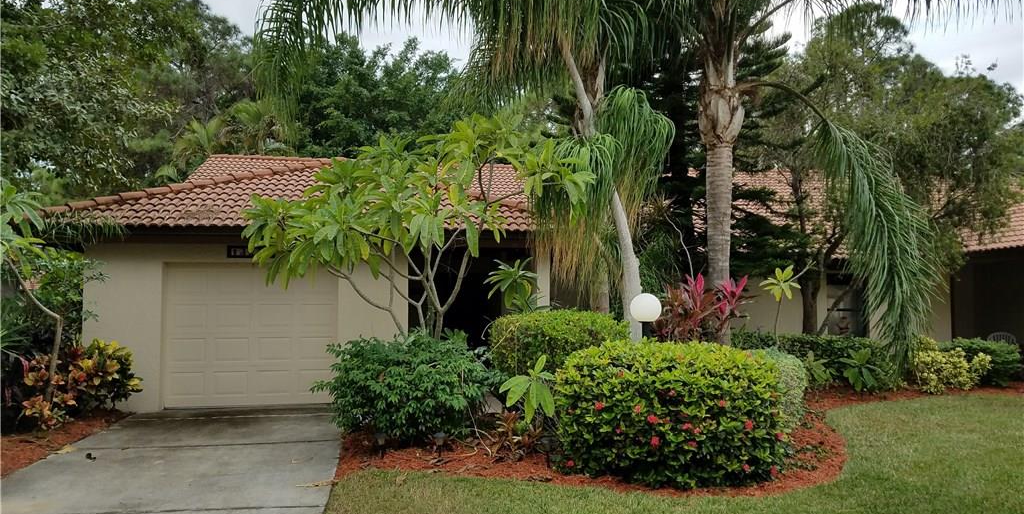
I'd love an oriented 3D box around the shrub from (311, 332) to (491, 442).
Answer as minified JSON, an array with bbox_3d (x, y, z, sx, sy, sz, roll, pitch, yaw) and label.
[{"bbox_3d":[-1.293,1.494,9.250,2.100,1.170,1.650,1,-3,-8],"label":"shrub"}]

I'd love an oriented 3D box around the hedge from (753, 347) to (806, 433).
[{"bbox_3d":[3.119,1.614,9.500,1.080,0.980,1.080,-1,-3,18],"label":"hedge"}]

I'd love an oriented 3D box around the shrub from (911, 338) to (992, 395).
[{"bbox_3d":[7.657,1.848,13.400,1.420,0.920,1.100,-1,-3,30],"label":"shrub"}]

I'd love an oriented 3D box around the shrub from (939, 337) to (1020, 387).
[{"bbox_3d":[8.753,1.935,14.400,1.550,0.850,1.250,-2,-3,31],"label":"shrub"}]

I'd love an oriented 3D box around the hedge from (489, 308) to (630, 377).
[{"bbox_3d":[0.624,1.426,10.100,1.800,1.400,1.500,0,-3,4],"label":"hedge"}]

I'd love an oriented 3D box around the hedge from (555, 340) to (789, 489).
[{"bbox_3d":[1.524,1.399,7.350,2.200,1.190,1.650,0,-3,12],"label":"hedge"}]

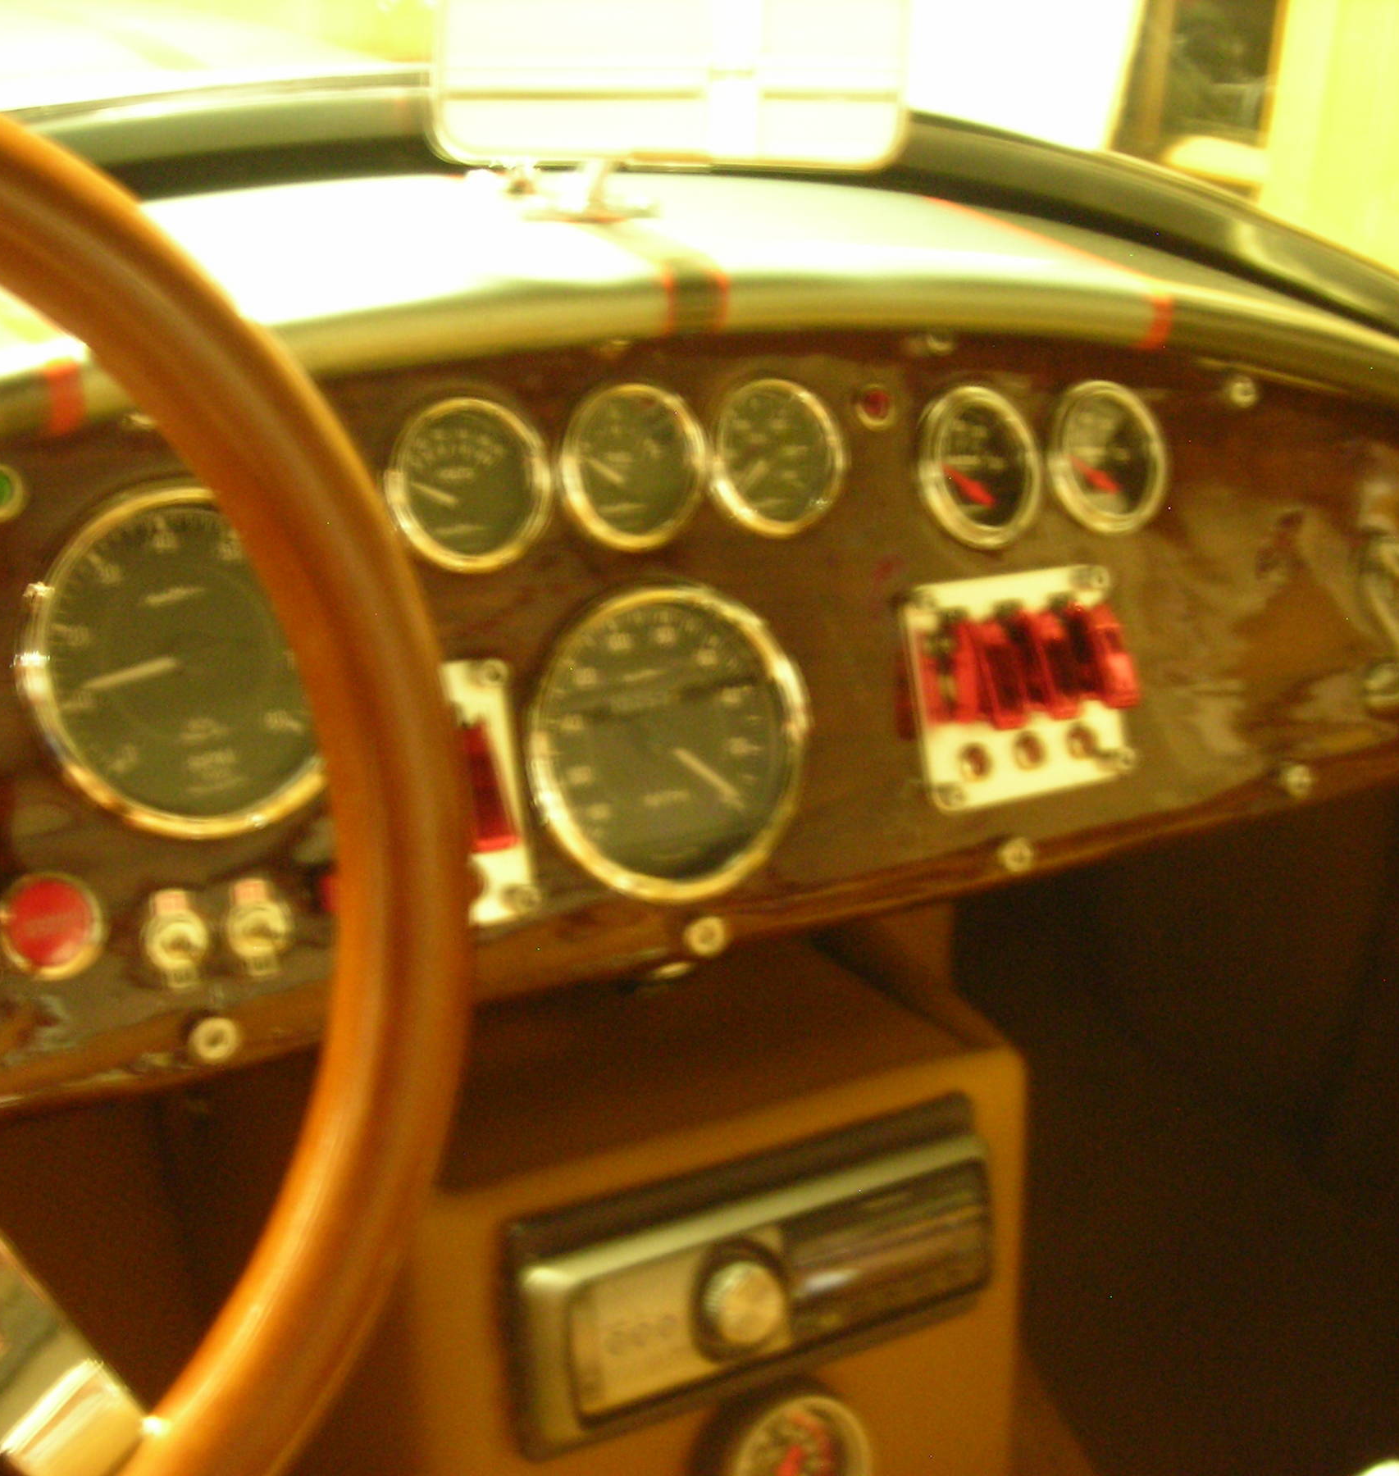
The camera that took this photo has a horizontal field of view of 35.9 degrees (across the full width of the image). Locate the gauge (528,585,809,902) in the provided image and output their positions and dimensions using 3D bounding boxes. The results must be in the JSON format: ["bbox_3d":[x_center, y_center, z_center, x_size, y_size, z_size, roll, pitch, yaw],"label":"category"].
[{"bbox_3d":[-0.010,0.002,0.784,0.114,0.114,0.025,-9,3,-29],"label":"gauge"}]

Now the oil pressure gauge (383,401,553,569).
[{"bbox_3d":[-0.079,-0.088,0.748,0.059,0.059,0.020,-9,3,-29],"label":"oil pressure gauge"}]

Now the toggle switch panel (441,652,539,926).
[{"bbox_3d":[-0.079,0.018,0.734,0.047,0.087,0.032,-9,3,-29],"label":"toggle switch panel"}]

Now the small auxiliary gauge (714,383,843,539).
[{"bbox_3d":[0.029,-0.105,0.808,0.059,0.059,0.020,-9,3,-29],"label":"small auxiliary gauge"}]

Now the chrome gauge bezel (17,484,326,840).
[{"bbox_3d":[-0.160,-0.025,0.701,0.114,0.114,0.025,-9,3,-29],"label":"chrome gauge bezel"}]

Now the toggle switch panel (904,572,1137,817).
[{"bbox_3d":[0.136,-0.021,0.855,0.098,0.087,0.032,-9,3,-29],"label":"toggle switch panel"}]

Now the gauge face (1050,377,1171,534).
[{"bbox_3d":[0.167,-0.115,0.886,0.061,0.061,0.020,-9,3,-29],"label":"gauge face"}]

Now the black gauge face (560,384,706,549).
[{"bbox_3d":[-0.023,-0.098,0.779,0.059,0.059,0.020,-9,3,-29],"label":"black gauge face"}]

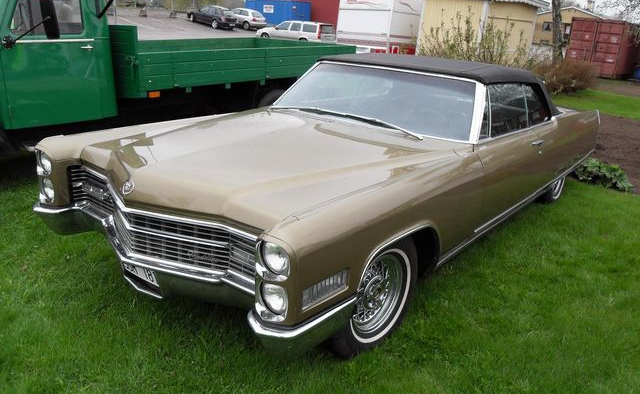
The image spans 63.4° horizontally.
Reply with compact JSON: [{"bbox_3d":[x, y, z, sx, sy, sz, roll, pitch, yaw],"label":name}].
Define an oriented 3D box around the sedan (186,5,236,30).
[{"bbox_3d":[-8.989,-14.809,42.403,4.600,1.430,1.760,22,25,31],"label":"sedan"}]

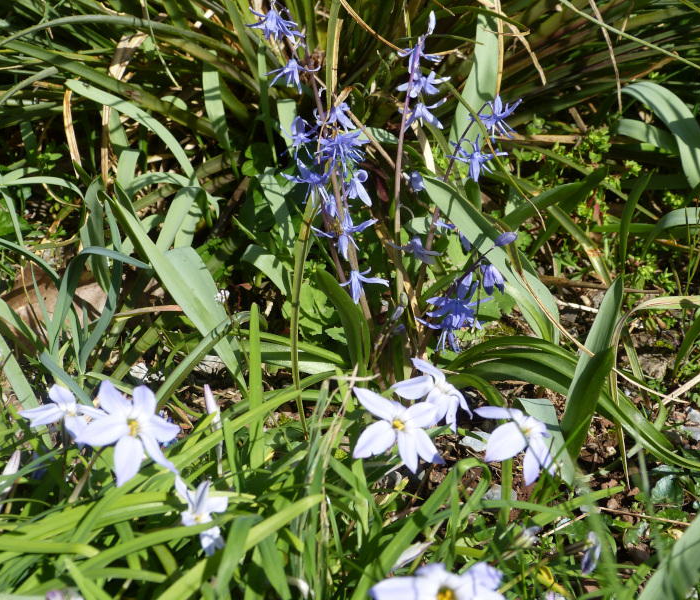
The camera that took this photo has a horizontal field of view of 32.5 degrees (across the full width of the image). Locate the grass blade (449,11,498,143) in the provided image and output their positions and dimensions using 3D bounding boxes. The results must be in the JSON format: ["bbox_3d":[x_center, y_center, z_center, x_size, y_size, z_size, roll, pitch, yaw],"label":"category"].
[{"bbox_3d":[0.083,-0.149,0.800,0.030,0.100,0.015,17,28,10],"label":"grass blade"}]

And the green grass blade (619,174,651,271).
[{"bbox_3d":[0.189,-0.052,0.800,0.021,0.067,0.016,8,24,-4],"label":"green grass blade"}]

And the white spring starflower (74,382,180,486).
[{"bbox_3d":[-0.087,0.053,0.470,0.041,0.041,0.015,-3,-6,-7],"label":"white spring starflower"}]

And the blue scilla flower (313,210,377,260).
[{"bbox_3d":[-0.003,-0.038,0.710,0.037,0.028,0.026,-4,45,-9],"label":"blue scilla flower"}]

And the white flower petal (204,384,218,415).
[{"bbox_3d":[-0.059,0.043,0.510,0.007,0.017,0.007,-18,24,8],"label":"white flower petal"}]

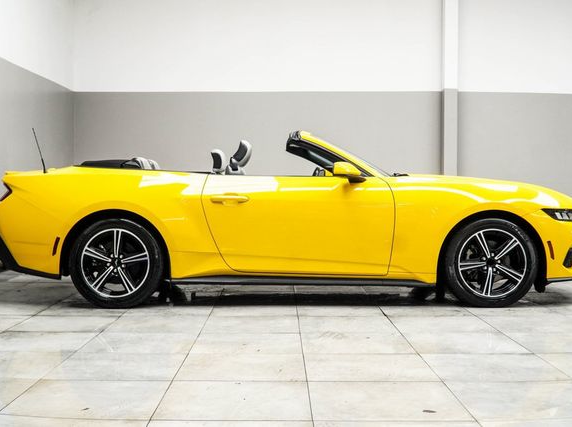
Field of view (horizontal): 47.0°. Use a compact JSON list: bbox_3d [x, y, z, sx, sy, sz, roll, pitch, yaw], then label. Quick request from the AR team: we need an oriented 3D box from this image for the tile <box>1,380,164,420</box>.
[{"bbox_3d":[-0.802,0.765,2.706,0.600,0.010,0.530,0,2,0],"label":"tile"}]

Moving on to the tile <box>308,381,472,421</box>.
[{"bbox_3d":[0.406,0.774,2.719,0.608,0.010,0.525,0,2,0],"label":"tile"}]

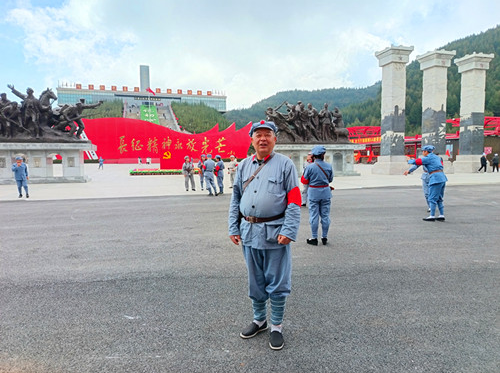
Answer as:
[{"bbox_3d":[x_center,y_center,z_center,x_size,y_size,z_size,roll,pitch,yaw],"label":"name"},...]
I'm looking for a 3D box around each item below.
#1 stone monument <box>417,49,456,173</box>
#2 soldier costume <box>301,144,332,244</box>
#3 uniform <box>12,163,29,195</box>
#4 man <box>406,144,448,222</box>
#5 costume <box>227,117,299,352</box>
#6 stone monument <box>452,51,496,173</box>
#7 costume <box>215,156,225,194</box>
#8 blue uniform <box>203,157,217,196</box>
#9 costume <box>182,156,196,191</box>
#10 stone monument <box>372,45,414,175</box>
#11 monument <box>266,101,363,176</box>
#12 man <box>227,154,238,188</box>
[{"bbox_3d":[16.976,-6.558,31.701,2.350,10.736,2.350,-2,4,-15],"label":"stone monument"},{"bbox_3d":[1.171,0.137,5.974,0.510,1.661,0.370,-1,4,-10],"label":"soldier costume"},{"bbox_3d":[-9.496,-0.310,14.404,0.540,1.371,0.400,-3,4,-28],"label":"uniform"},{"bbox_3d":[4.026,-0.083,7.930,0.850,1.695,0.520,1,5,25],"label":"man"},{"bbox_3d":[0.133,0.336,2.809,0.550,1.716,0.410,1,4,18],"label":"costume"},{"bbox_3d":[20.687,-6.668,32.130,2.150,10.768,2.150,-2,4,-16],"label":"stone monument"},{"bbox_3d":[-1.303,-0.438,14.895,0.420,1.483,0.450,2,5,30],"label":"costume"},{"bbox_3d":[-1.674,-0.426,14.368,0.550,1.522,0.420,-2,4,-12],"label":"blue uniform"},{"bbox_3d":[-2.921,-0.630,16.620,0.600,1.678,0.420,-2,4,-14],"label":"costume"},{"bbox_3d":[12.627,-6.423,30.385,2.350,10.713,2.350,-2,4,-15],"label":"stone monument"},{"bbox_3d":[5.375,-3.961,28.959,8.100,6.218,2.700,-2,4,-15],"label":"monument"},{"bbox_3d":[-0.914,-0.741,17.842,0.560,1.672,0.400,0,4,12],"label":"man"}]

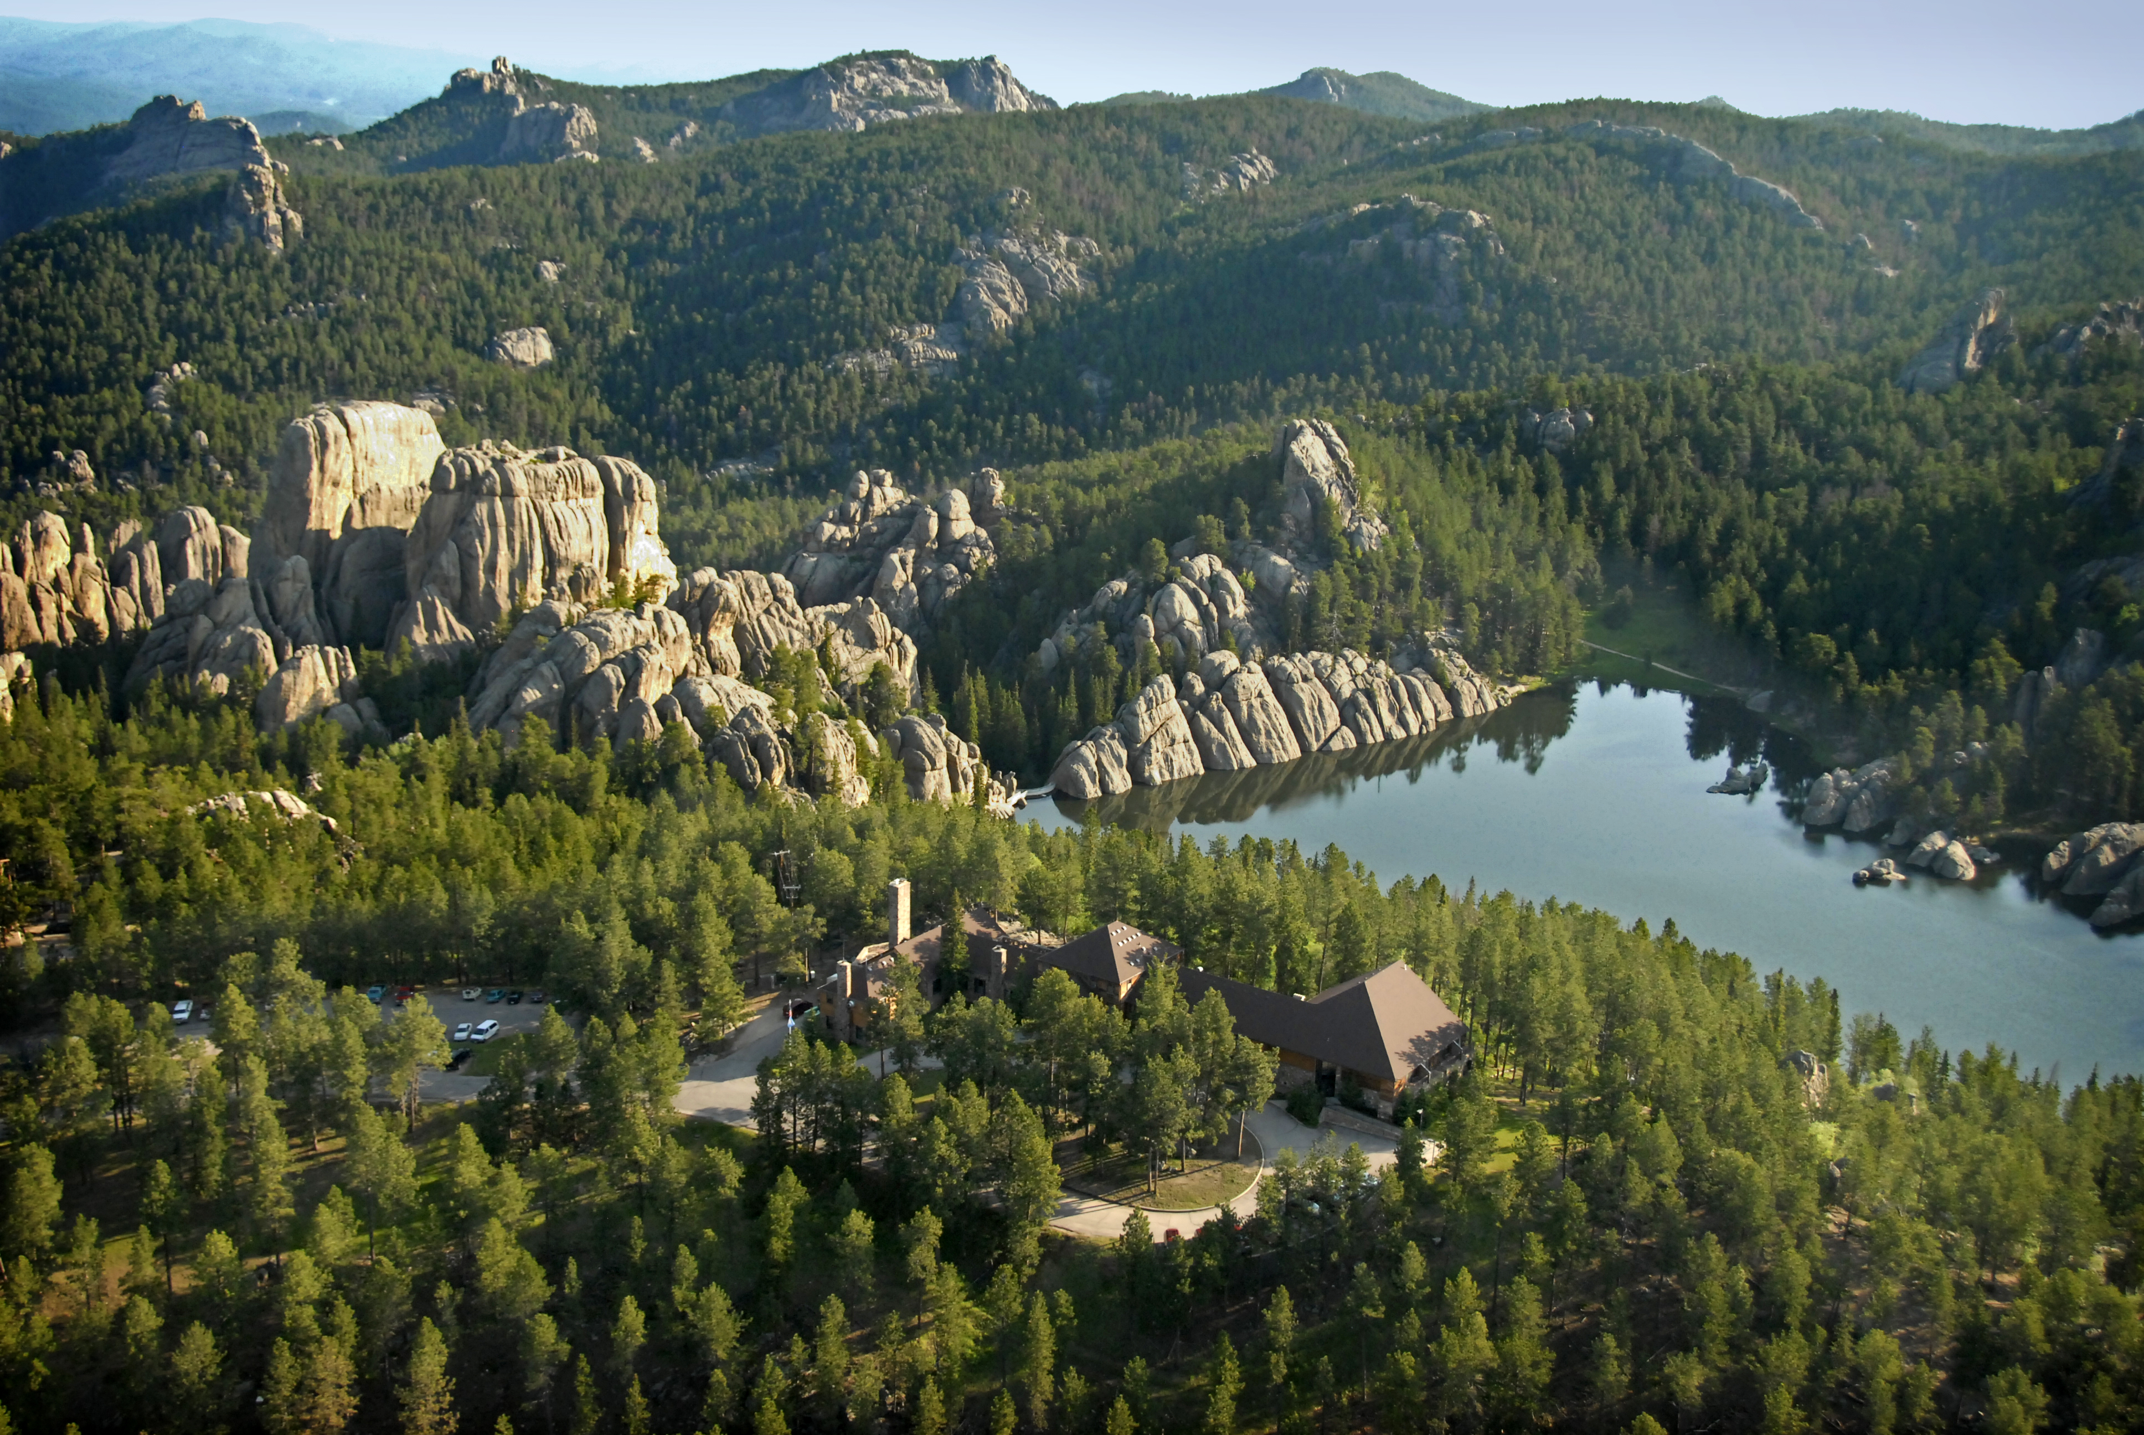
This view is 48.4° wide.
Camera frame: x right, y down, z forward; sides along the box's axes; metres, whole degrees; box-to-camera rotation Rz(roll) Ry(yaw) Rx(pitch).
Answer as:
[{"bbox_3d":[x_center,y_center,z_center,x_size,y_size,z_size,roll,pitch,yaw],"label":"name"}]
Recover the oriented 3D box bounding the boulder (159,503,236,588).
[{"bbox_3d":[-262.639,-50.538,715.265,21.694,25.695,18.440,-6,17,-20],"label":"boulder"}]

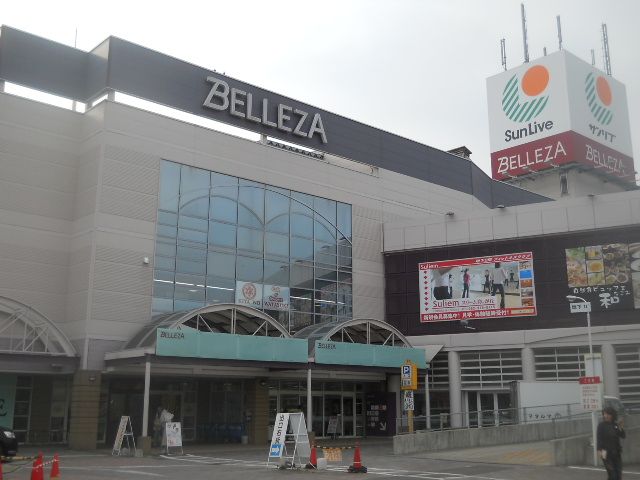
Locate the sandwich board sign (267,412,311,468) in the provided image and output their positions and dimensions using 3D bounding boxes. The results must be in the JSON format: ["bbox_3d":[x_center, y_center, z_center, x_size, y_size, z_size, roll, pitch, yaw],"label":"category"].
[{"bbox_3d":[-0.770,5.345,20.255,0.900,1.410,0.820,-12,-17,42],"label":"sandwich board sign"}]

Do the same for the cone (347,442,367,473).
[{"bbox_3d":[0.888,5.310,18.526,0.420,0.710,0.420,0,-13,0],"label":"cone"}]

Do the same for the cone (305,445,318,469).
[{"bbox_3d":[-0.201,5.783,20.545,0.390,0.700,0.390,0,-12,0],"label":"cone"}]

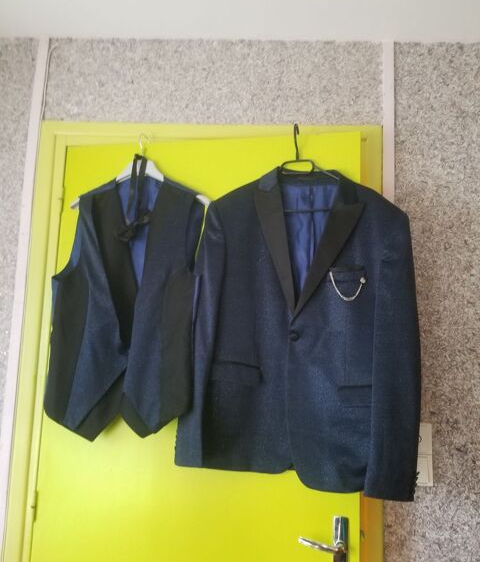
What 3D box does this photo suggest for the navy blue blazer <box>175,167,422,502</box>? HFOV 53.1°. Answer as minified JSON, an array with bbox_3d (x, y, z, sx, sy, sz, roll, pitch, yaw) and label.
[{"bbox_3d":[0.124,0.086,1.097,0.542,0.739,0.165,1,-7,12],"label":"navy blue blazer"}]

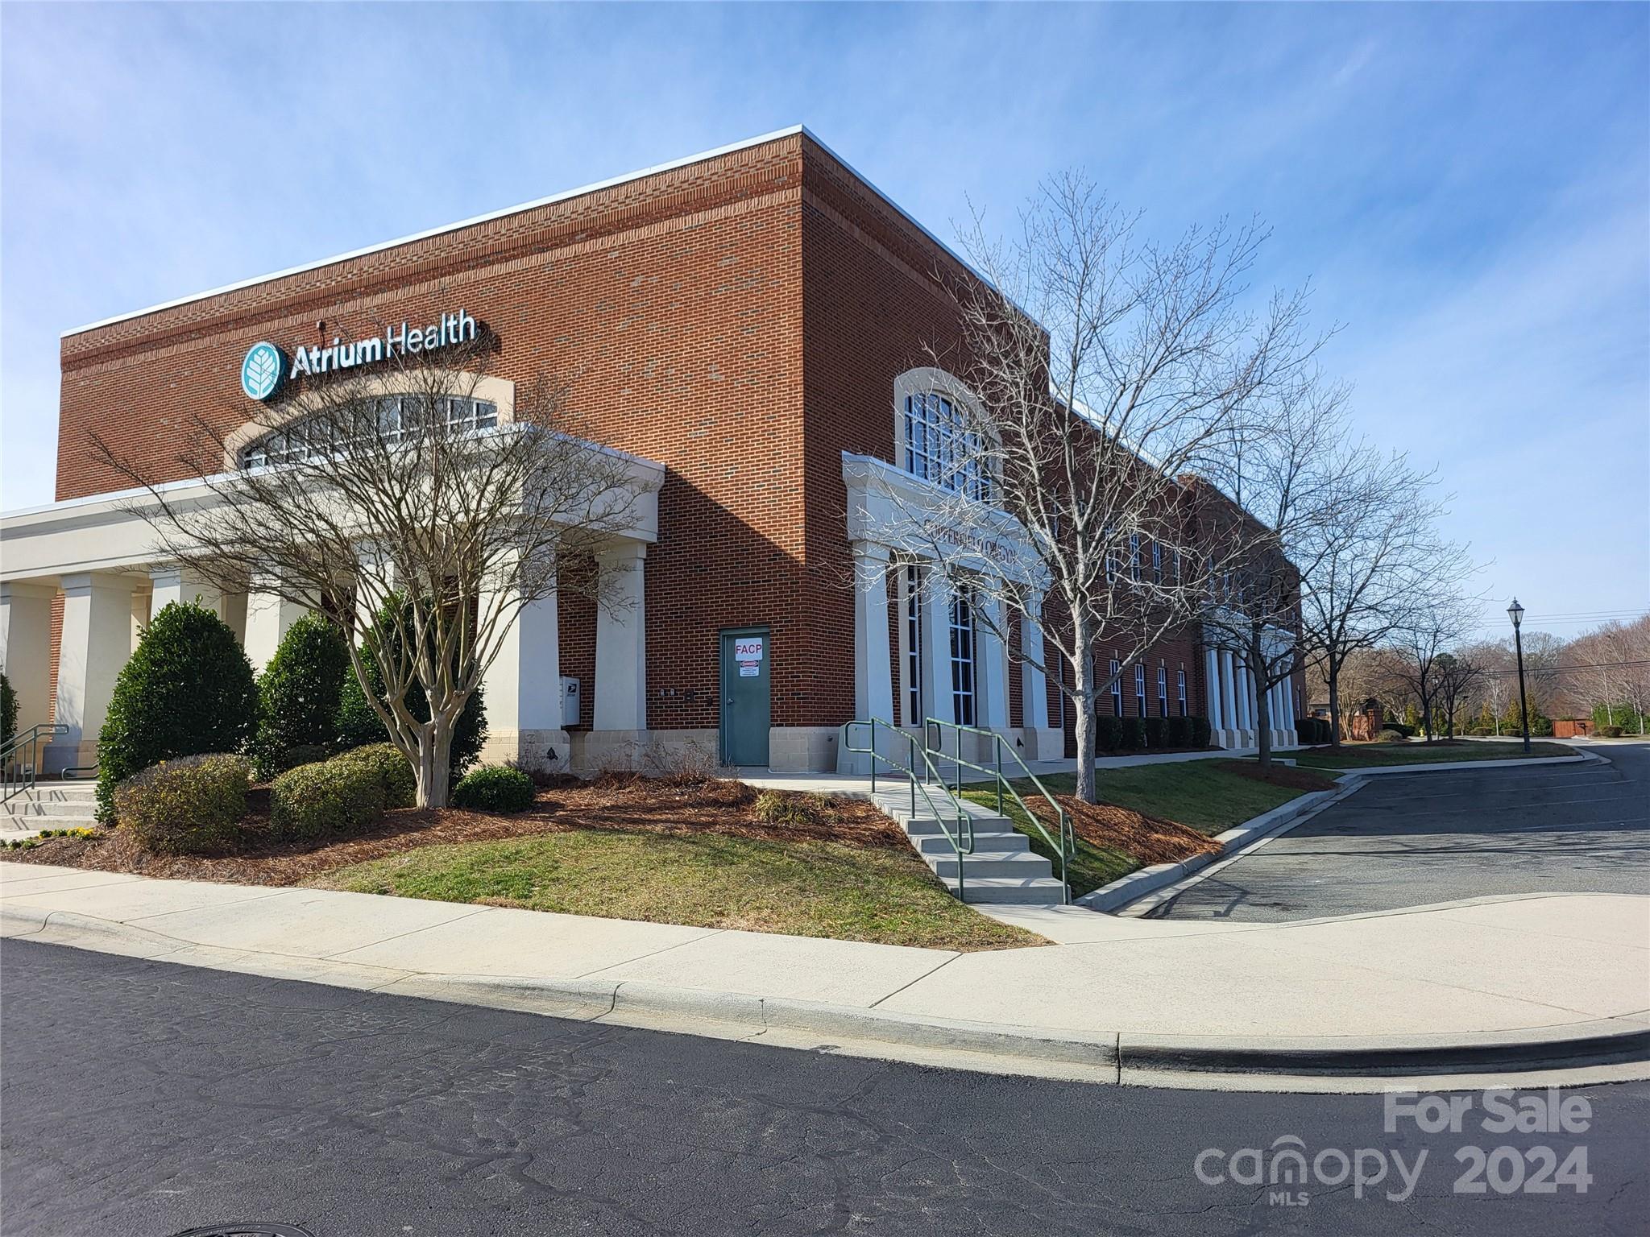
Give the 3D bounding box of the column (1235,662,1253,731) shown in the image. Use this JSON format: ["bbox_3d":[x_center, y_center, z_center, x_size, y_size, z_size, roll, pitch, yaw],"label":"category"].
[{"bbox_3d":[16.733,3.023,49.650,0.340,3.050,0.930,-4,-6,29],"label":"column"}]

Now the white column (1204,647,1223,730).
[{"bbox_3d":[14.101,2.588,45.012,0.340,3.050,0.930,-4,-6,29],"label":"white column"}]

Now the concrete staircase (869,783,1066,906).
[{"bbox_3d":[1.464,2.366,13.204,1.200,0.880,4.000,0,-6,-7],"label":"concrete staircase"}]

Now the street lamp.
[{"bbox_3d":[19.978,1.634,35.520,0.490,4.480,0.490,-4,-6,29],"label":"street lamp"}]

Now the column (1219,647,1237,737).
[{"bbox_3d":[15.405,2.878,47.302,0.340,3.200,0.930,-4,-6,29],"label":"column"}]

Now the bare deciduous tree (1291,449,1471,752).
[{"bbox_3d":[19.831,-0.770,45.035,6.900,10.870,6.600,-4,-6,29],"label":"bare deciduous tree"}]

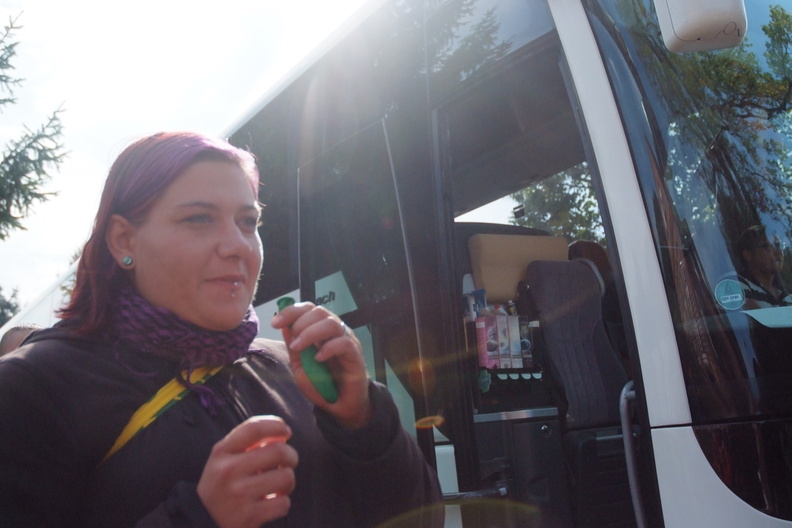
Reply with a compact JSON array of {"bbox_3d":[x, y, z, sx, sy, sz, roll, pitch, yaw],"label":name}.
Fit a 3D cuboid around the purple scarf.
[{"bbox_3d":[-0.238,0.093,0.930,0.185,0.140,0.175,-13,-17,39],"label":"purple scarf"}]

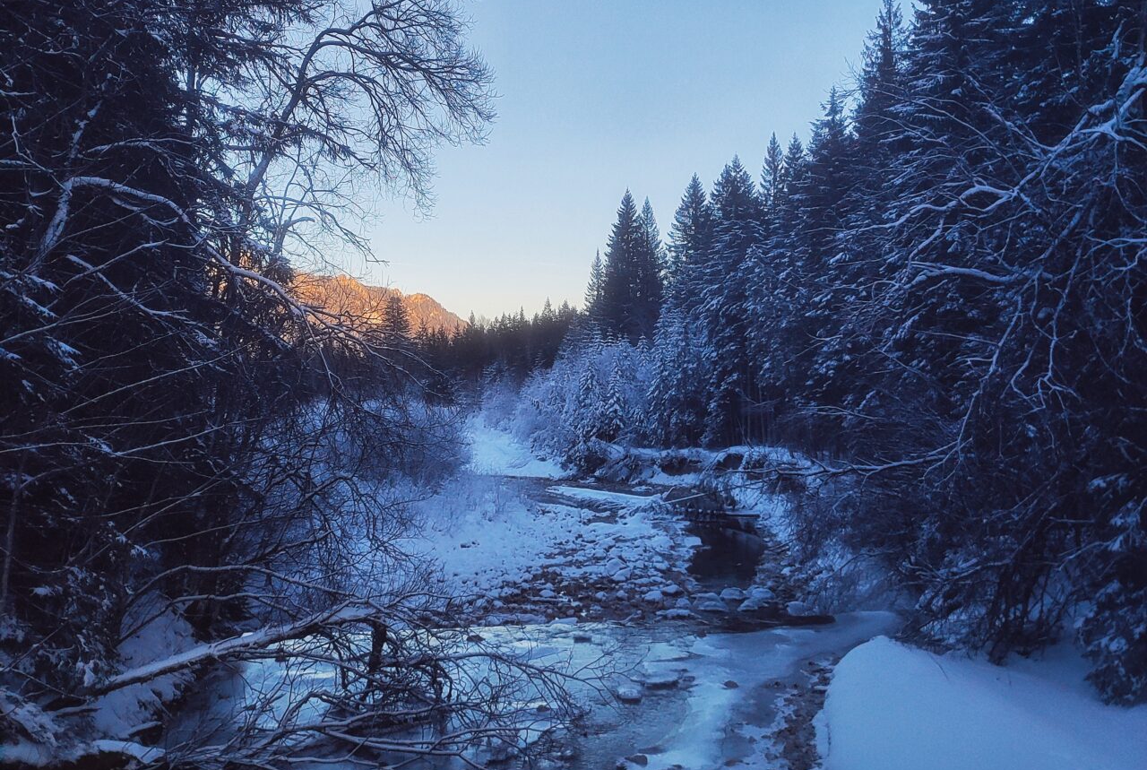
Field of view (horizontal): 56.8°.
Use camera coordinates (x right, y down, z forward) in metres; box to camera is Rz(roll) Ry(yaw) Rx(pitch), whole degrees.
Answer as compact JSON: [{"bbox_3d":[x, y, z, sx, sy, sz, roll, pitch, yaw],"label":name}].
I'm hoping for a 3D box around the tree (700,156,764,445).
[{"bbox_3d":[7.315,-3.892,49.000,3.100,13.200,3.100,0,0,0],"label":"tree"}]

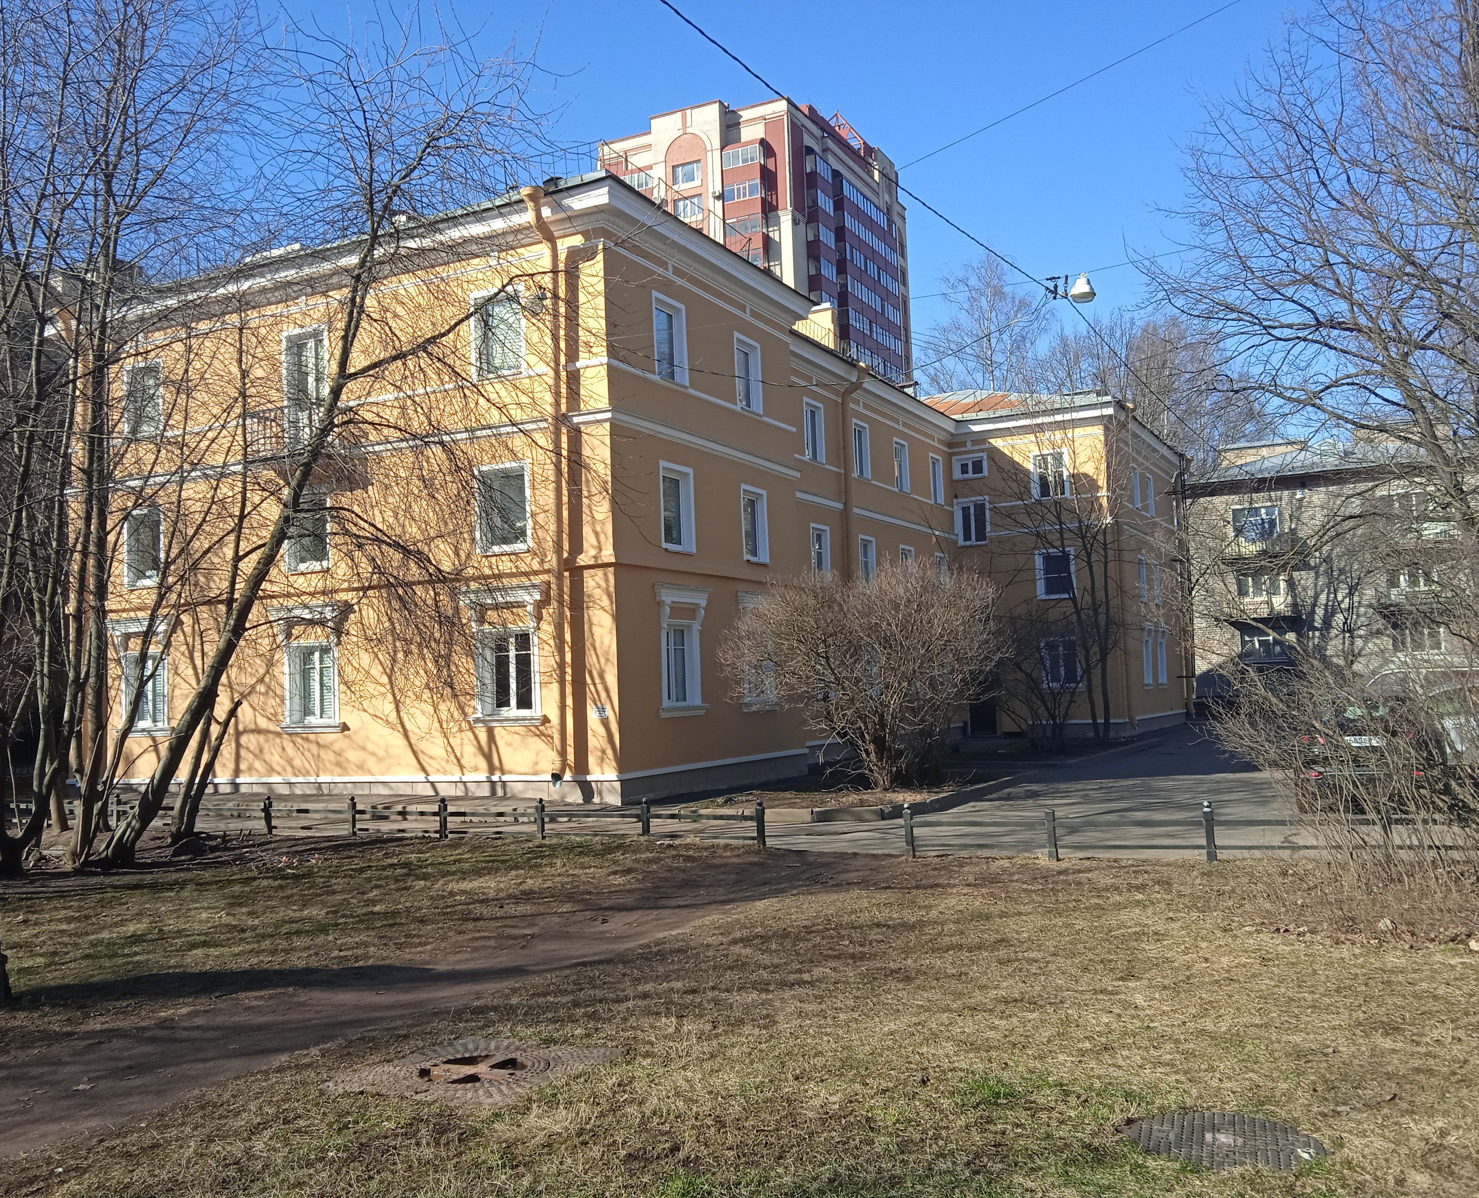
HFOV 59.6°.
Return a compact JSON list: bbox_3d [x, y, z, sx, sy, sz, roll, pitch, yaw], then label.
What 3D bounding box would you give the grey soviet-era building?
[{"bbox_3d":[31.121,-1.601,66.785,12.800,13.700,14.000,-4,-4,27],"label":"grey soviet-era building"}]

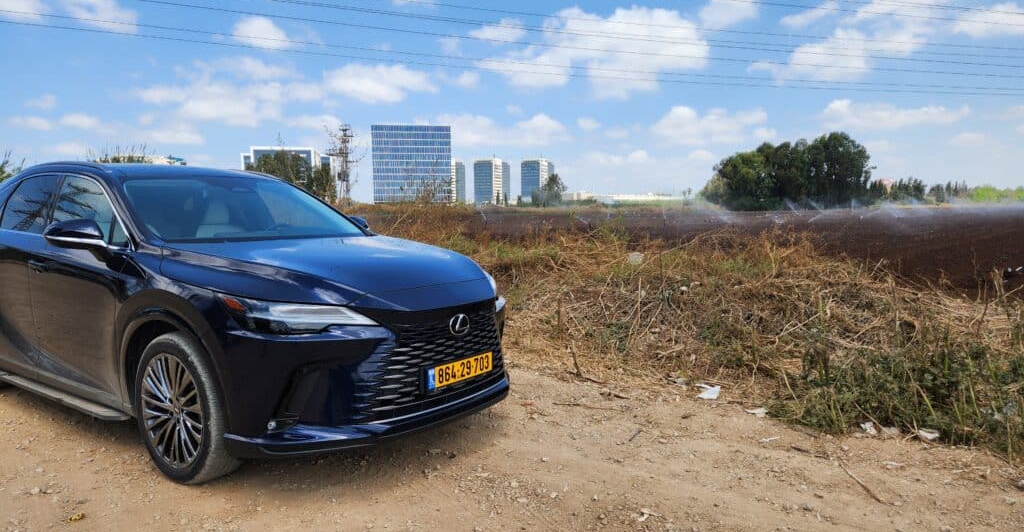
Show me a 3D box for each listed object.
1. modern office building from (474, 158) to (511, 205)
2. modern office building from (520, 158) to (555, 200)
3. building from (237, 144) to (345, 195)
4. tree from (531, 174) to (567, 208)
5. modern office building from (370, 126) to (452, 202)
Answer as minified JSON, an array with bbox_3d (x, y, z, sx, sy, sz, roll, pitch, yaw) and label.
[{"bbox_3d":[-24.070,-104.130,854.090,29.590,56.440,42.000,2,6,24],"label":"modern office building"},{"bbox_3d":[32.960,-104.760,859.060,27.880,56.790,42.000,2,6,24],"label":"modern office building"},{"bbox_3d":[-88.130,-34.760,272.980,30.430,22.890,30.000,-1,5,-7],"label":"building"},{"bbox_3d":[14.980,-31.380,283.330,14.120,14.290,15.000,0,5,0],"label":"tree"},{"bbox_3d":[-56.840,-56.340,390.510,43.530,44.710,28.000,-1,5,-7],"label":"modern office building"}]

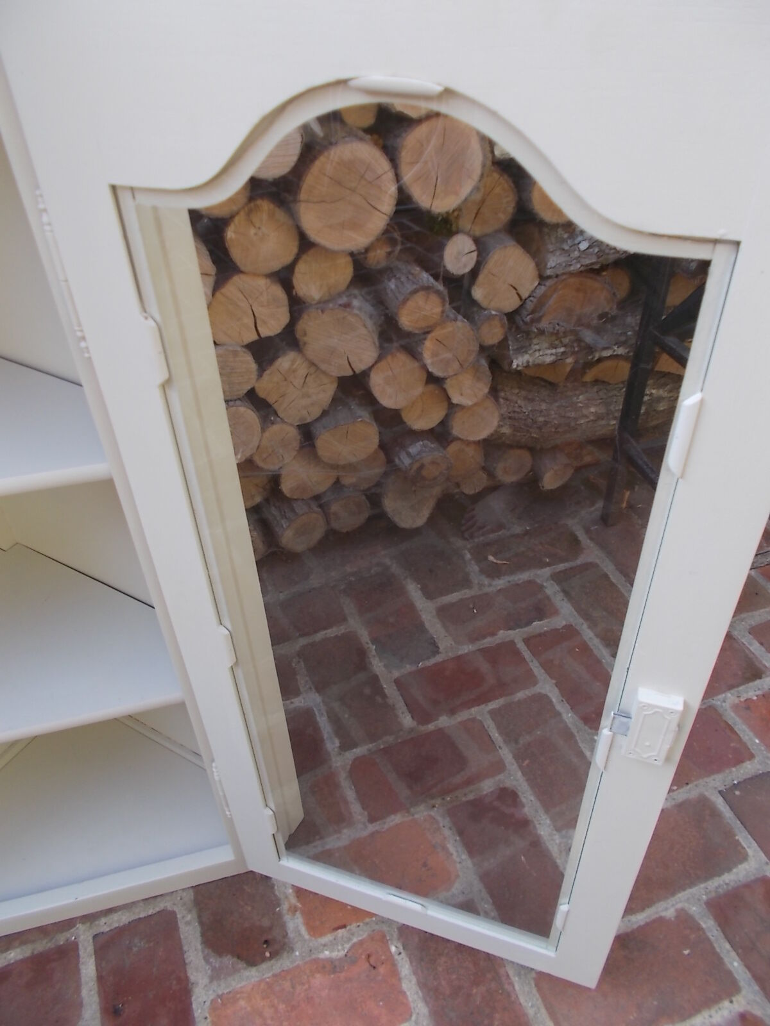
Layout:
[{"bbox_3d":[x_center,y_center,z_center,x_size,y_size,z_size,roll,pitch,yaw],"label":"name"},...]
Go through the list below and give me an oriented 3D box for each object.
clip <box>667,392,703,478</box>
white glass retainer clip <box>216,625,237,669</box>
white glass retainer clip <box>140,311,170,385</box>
[{"bbox_3d":[0.152,-0.039,0.393,0.009,0.050,0.006,11,41,16],"label":"clip"},{"bbox_3d":[-0.131,0.113,0.647,0.009,0.051,0.006,11,41,16],"label":"white glass retainer clip"},{"bbox_3d":[-0.140,-0.100,0.472,0.009,0.050,0.006,11,41,16],"label":"white glass retainer clip"}]

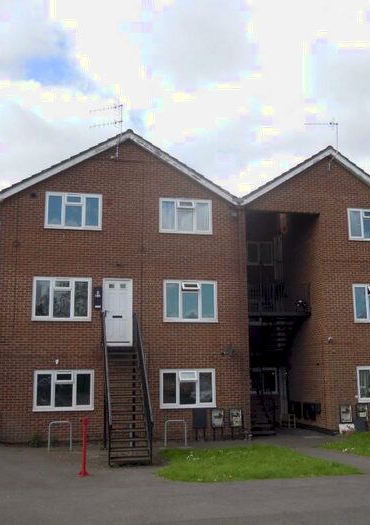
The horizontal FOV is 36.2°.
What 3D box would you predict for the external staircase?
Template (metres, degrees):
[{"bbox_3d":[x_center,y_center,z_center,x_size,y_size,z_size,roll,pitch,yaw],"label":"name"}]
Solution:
[{"bbox_3d":[-1.639,3.175,15.314,1.060,3.740,3.650,1,-8,-12],"label":"external staircase"}]

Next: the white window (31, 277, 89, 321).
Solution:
[{"bbox_3d":[-3.717,1.123,17.202,1.752,1.316,0.100,2,-10,-12],"label":"white window"}]

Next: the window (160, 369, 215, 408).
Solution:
[{"bbox_3d":[0.114,3.909,17.516,1.772,1.186,0.130,2,-10,-12],"label":"window"}]

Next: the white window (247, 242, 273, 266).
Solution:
[{"bbox_3d":[3.098,-0.339,23.428,1.220,1.034,0.100,1,-8,-12],"label":"white window"}]

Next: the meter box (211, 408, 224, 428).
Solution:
[{"bbox_3d":[1.002,4.794,17.489,0.390,0.560,0.210,1,-8,-12],"label":"meter box"}]

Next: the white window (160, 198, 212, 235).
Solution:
[{"bbox_3d":[0.042,-1.477,18.233,1.724,1.116,0.110,1,-8,-12],"label":"white window"}]

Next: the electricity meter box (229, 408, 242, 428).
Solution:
[{"bbox_3d":[1.569,4.837,17.577,0.360,0.540,0.200,2,-10,-12],"label":"electricity meter box"}]

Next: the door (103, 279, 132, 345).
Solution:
[{"bbox_3d":[-2.070,1.550,17.491,0.932,2.076,0.100,2,-10,-12],"label":"door"}]

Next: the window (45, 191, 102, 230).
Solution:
[{"bbox_3d":[-3.426,-1.576,17.504,1.713,1.130,0.100,1,-8,-12],"label":"window"}]

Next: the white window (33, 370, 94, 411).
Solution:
[{"bbox_3d":[-3.562,3.790,16.760,1.740,1.185,0.100,1,-8,-12],"label":"white window"}]

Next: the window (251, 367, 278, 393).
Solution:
[{"bbox_3d":[3.171,4.788,22.760,1.220,1.037,0.100,1,-8,-12],"label":"window"}]

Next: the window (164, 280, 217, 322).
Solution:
[{"bbox_3d":[0.197,1.243,17.904,1.740,1.315,0.120,1,-8,-12],"label":"window"}]

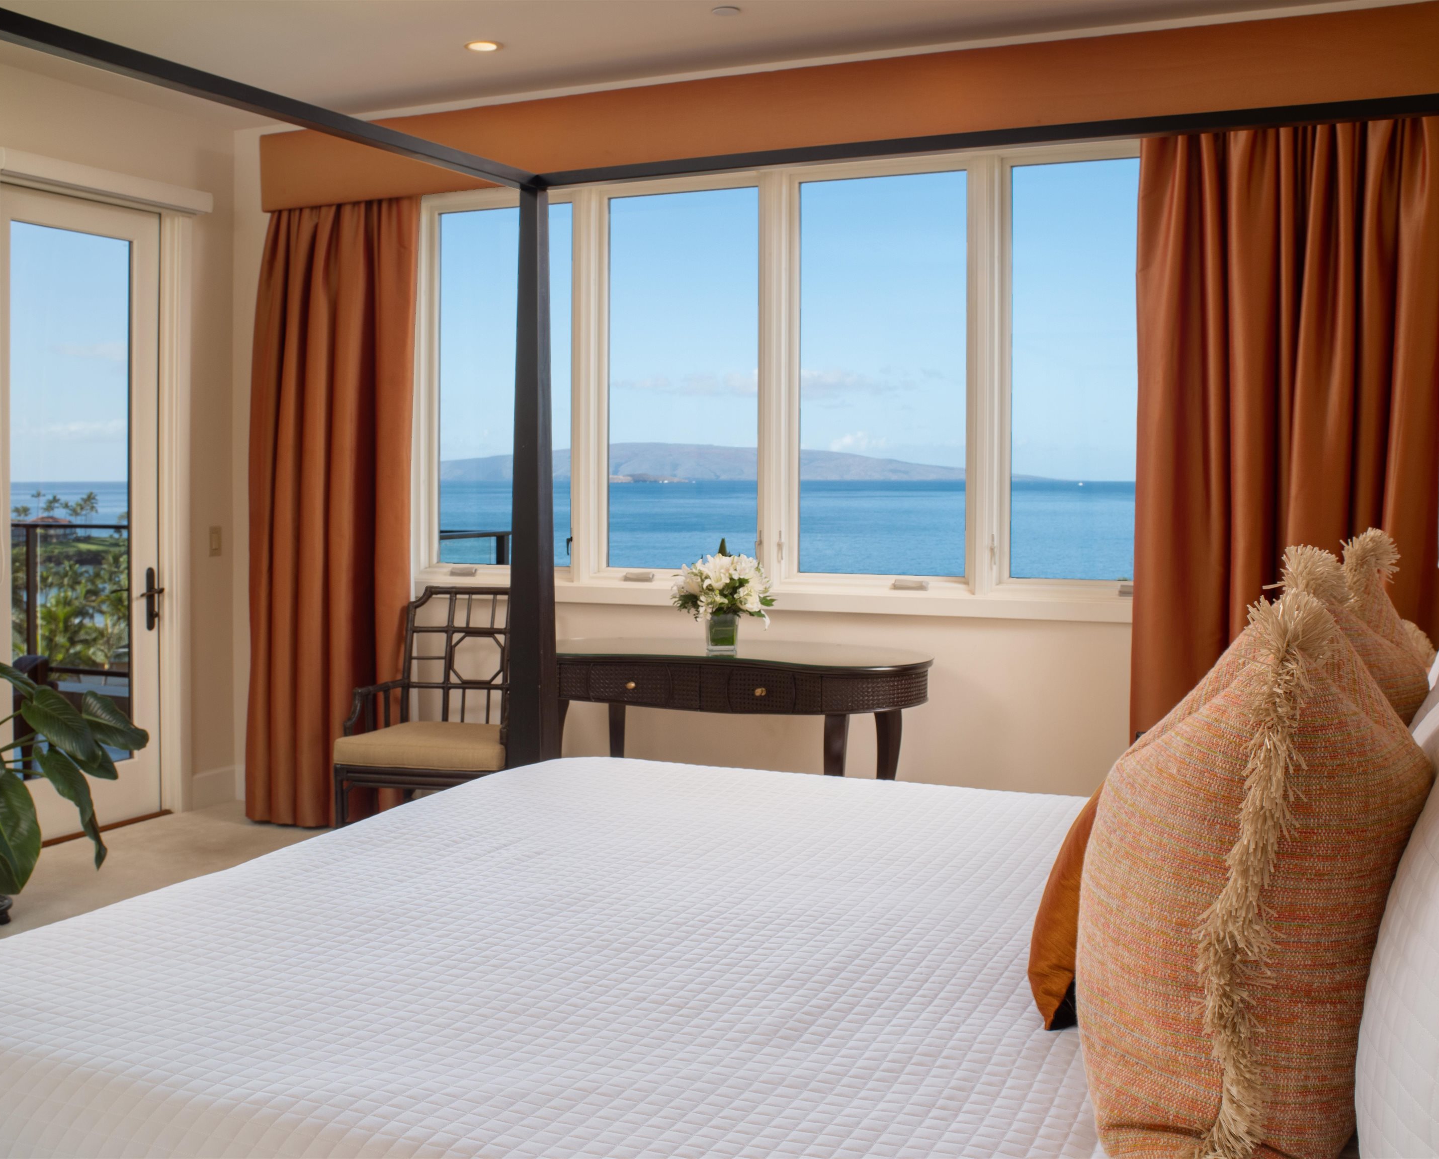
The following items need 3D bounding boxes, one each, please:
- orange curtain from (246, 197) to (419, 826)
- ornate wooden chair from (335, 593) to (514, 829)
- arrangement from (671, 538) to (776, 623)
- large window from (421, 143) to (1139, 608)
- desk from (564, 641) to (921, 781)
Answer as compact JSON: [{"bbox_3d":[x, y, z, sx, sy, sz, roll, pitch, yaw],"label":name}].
[{"bbox_3d":[-1.509,-0.265,6.213,0.806,2.397,0.190,1,2,24],"label":"orange curtain"},{"bbox_3d":[-0.891,0.513,5.453,0.613,0.935,0.620,0,2,14],"label":"ornate wooden chair"},{"bbox_3d":[0.012,0.004,5.211,0.309,0.274,0.284,1,2,24],"label":"arrangement"},{"bbox_3d":[0.151,-0.688,5.669,2.911,1.516,0.130,1,2,24],"label":"large window"},{"bbox_3d":[-0.003,0.610,5.266,1.430,0.765,0.641,1,2,22],"label":"desk"}]

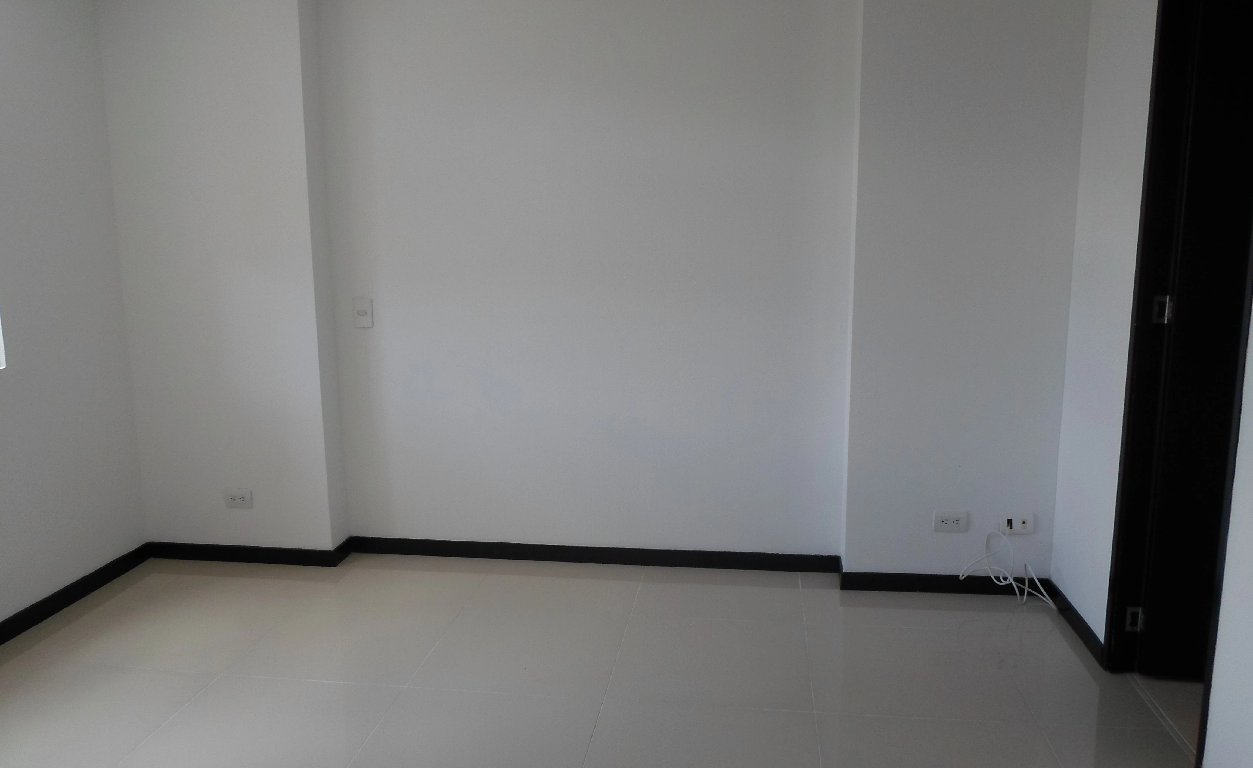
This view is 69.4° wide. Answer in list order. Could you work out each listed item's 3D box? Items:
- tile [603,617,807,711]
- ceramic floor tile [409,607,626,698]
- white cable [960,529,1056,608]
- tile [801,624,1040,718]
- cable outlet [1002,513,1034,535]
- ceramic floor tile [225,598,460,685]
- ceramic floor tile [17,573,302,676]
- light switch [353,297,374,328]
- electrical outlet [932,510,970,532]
[{"bbox_3d":[0.277,0.886,2.908,0.602,0.010,0.592,1,10,8],"label":"tile"},{"bbox_3d":[-0.323,0.876,2.991,0.602,0.010,0.592,1,10,8],"label":"ceramic floor tile"},{"bbox_3d":[1.368,0.670,3.247,0.320,0.275,0.140,1,10,8],"label":"white cable"},{"bbox_3d":[0.877,0.895,2.825,0.602,0.010,0.592,1,10,8],"label":"tile"},{"bbox_3d":[1.415,0.506,3.276,0.120,0.077,0.012,1,10,8],"label":"cable outlet"},{"bbox_3d":[-0.923,0.867,3.074,0.602,0.010,0.592,1,10,8],"label":"ceramic floor tile"},{"bbox_3d":[-1.552,0.857,3.161,0.640,0.010,0.592,1,10,8],"label":"ceramic floor tile"},{"bbox_3d":[-1.072,-0.289,3.680,0.078,0.120,0.012,1,10,8],"label":"light switch"},{"bbox_3d":[1.188,0.506,3.309,0.120,0.077,0.012,1,10,8],"label":"electrical outlet"}]

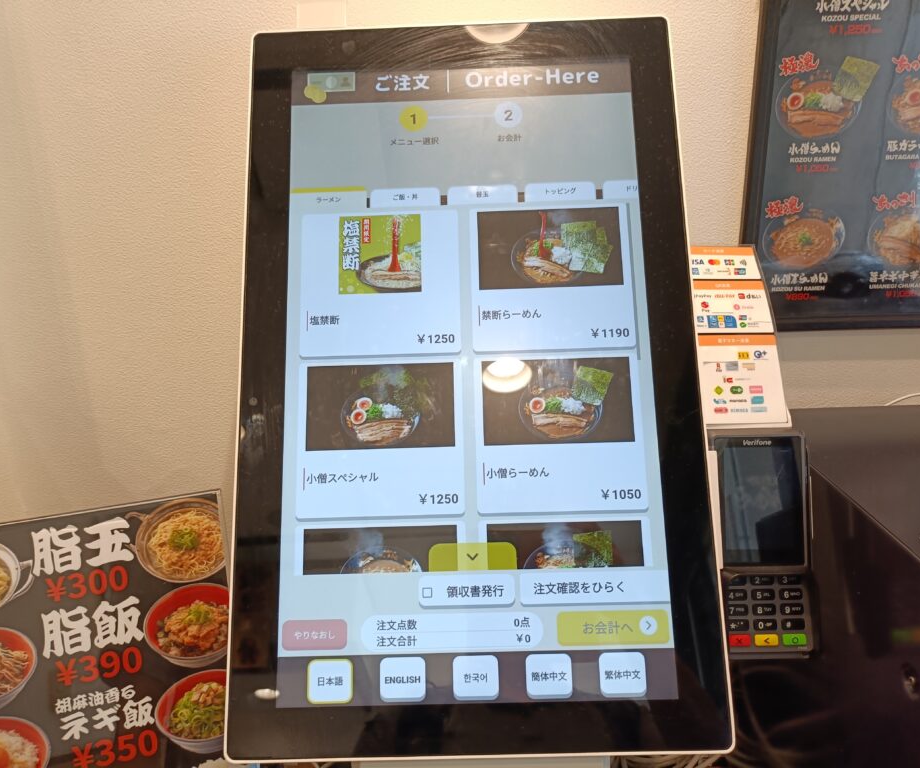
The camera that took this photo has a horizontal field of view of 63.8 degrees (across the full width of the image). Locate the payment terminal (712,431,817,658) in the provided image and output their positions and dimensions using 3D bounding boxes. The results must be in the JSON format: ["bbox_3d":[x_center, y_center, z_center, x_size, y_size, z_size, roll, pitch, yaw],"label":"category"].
[{"bbox_3d":[0.254,0.136,0.642,0.085,0.187,0.050,-1,-7,2],"label":"payment terminal"}]

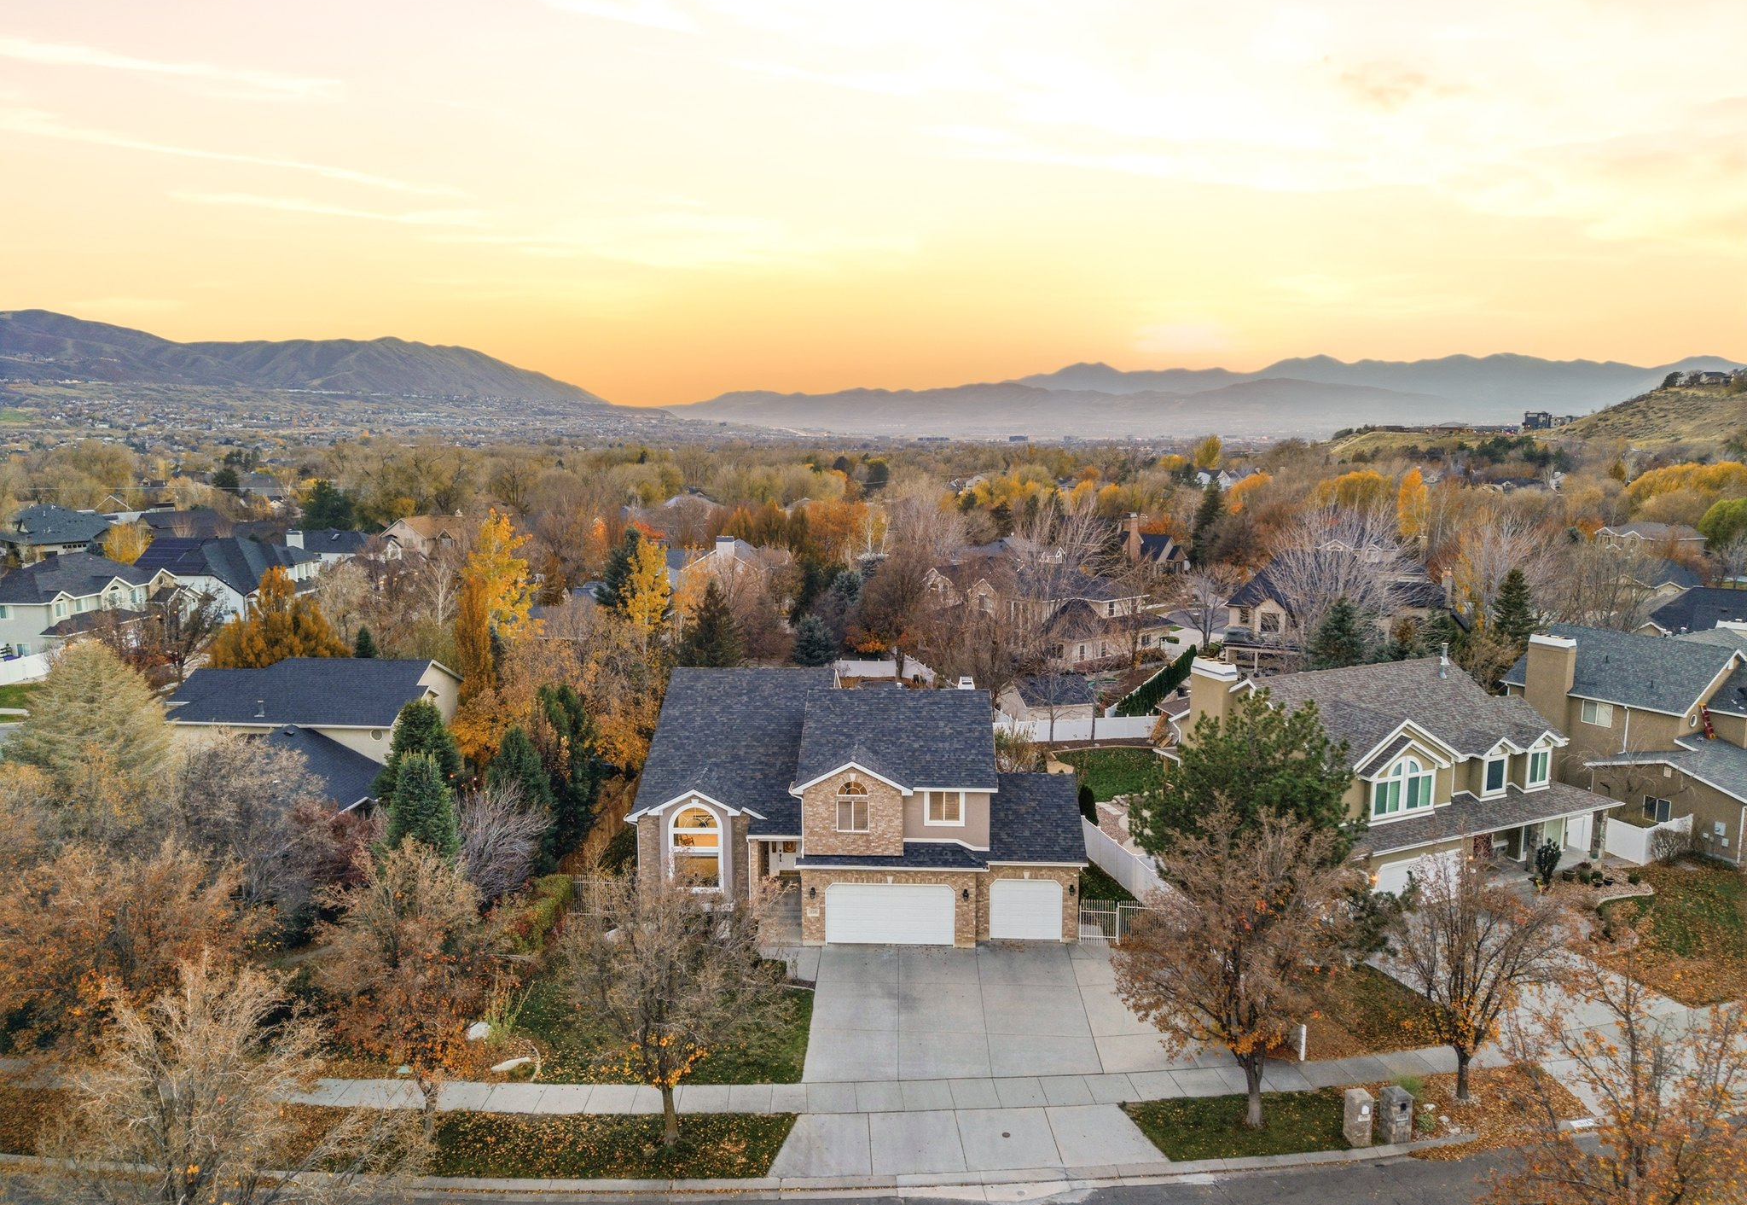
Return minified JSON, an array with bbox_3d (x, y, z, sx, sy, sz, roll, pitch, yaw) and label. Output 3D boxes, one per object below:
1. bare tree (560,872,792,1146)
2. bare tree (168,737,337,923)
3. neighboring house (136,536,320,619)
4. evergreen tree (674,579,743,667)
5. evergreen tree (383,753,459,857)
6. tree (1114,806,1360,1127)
[{"bbox_3d":[-5.692,11.691,34.156,6.300,7.800,6.300,-1,8,-10],"label":"bare tree"},{"bbox_3d":[-24.883,8.947,48.535,6.500,7.318,6.500,0,8,0],"label":"bare tree"},{"bbox_3d":[-74.400,-3.250,140.000,13.800,9.000,17.000,1,8,4],"label":"neighboring house"},{"bbox_3d":[-11.820,3.109,86.695,5.300,9.519,5.300,0,8,0],"label":"evergreen tree"},{"bbox_3d":[-19.797,9.208,53.001,3.300,5.496,3.300,0,8,0],"label":"evergreen tree"},{"bbox_3d":[10.697,10.784,34.827,6.800,9.200,6.800,3,9,18],"label":"tree"}]

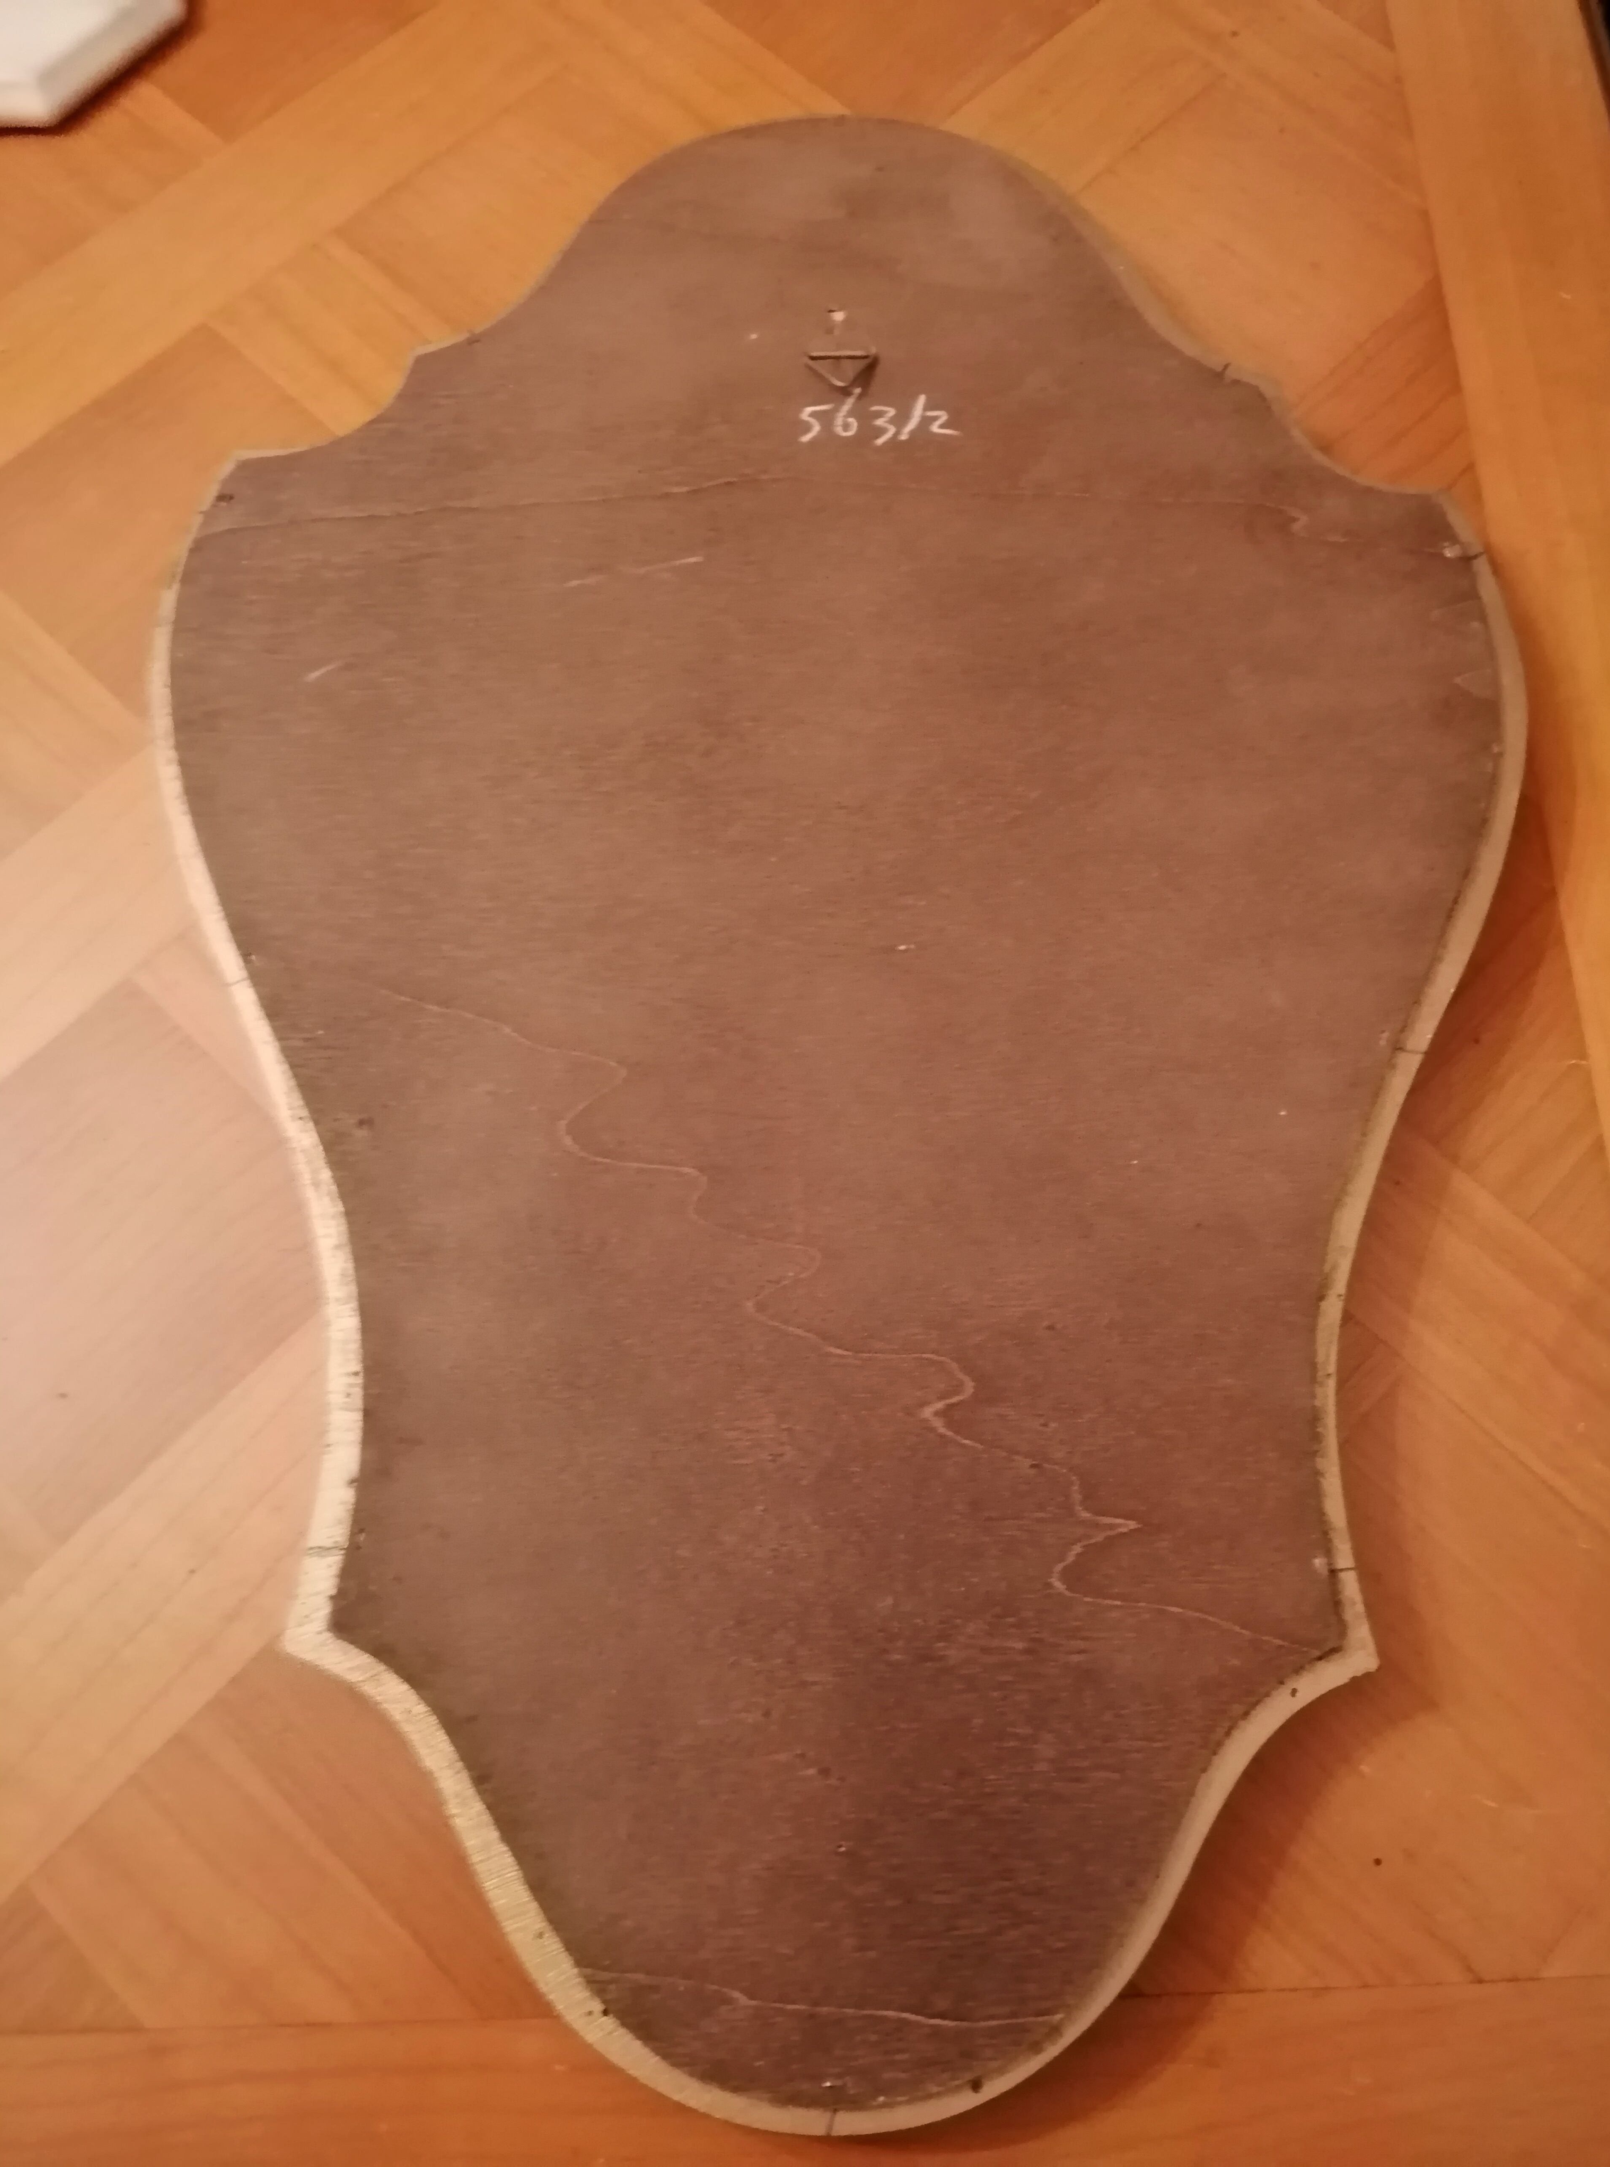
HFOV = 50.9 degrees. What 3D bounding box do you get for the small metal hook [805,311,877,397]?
[{"bbox_3d":[0.012,-0.246,0.565,0.024,0.006,0.035,-1,71,-3],"label":"small metal hook"}]

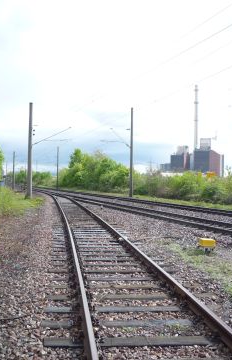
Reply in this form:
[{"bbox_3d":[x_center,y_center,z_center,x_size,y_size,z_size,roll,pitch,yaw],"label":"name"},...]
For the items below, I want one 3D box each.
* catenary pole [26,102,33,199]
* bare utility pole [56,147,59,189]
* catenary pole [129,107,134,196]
[{"bbox_3d":[-8.798,-3.002,45.264,0.460,9.822,0.460,1,0,-15],"label":"catenary pole"},{"bbox_3d":[-12.958,-2.544,98.964,0.360,9.862,0.360,1,0,-18],"label":"bare utility pole"},{"bbox_3d":[1.653,-2.944,47.464,0.360,9.849,0.360,1,0,-15],"label":"catenary pole"}]

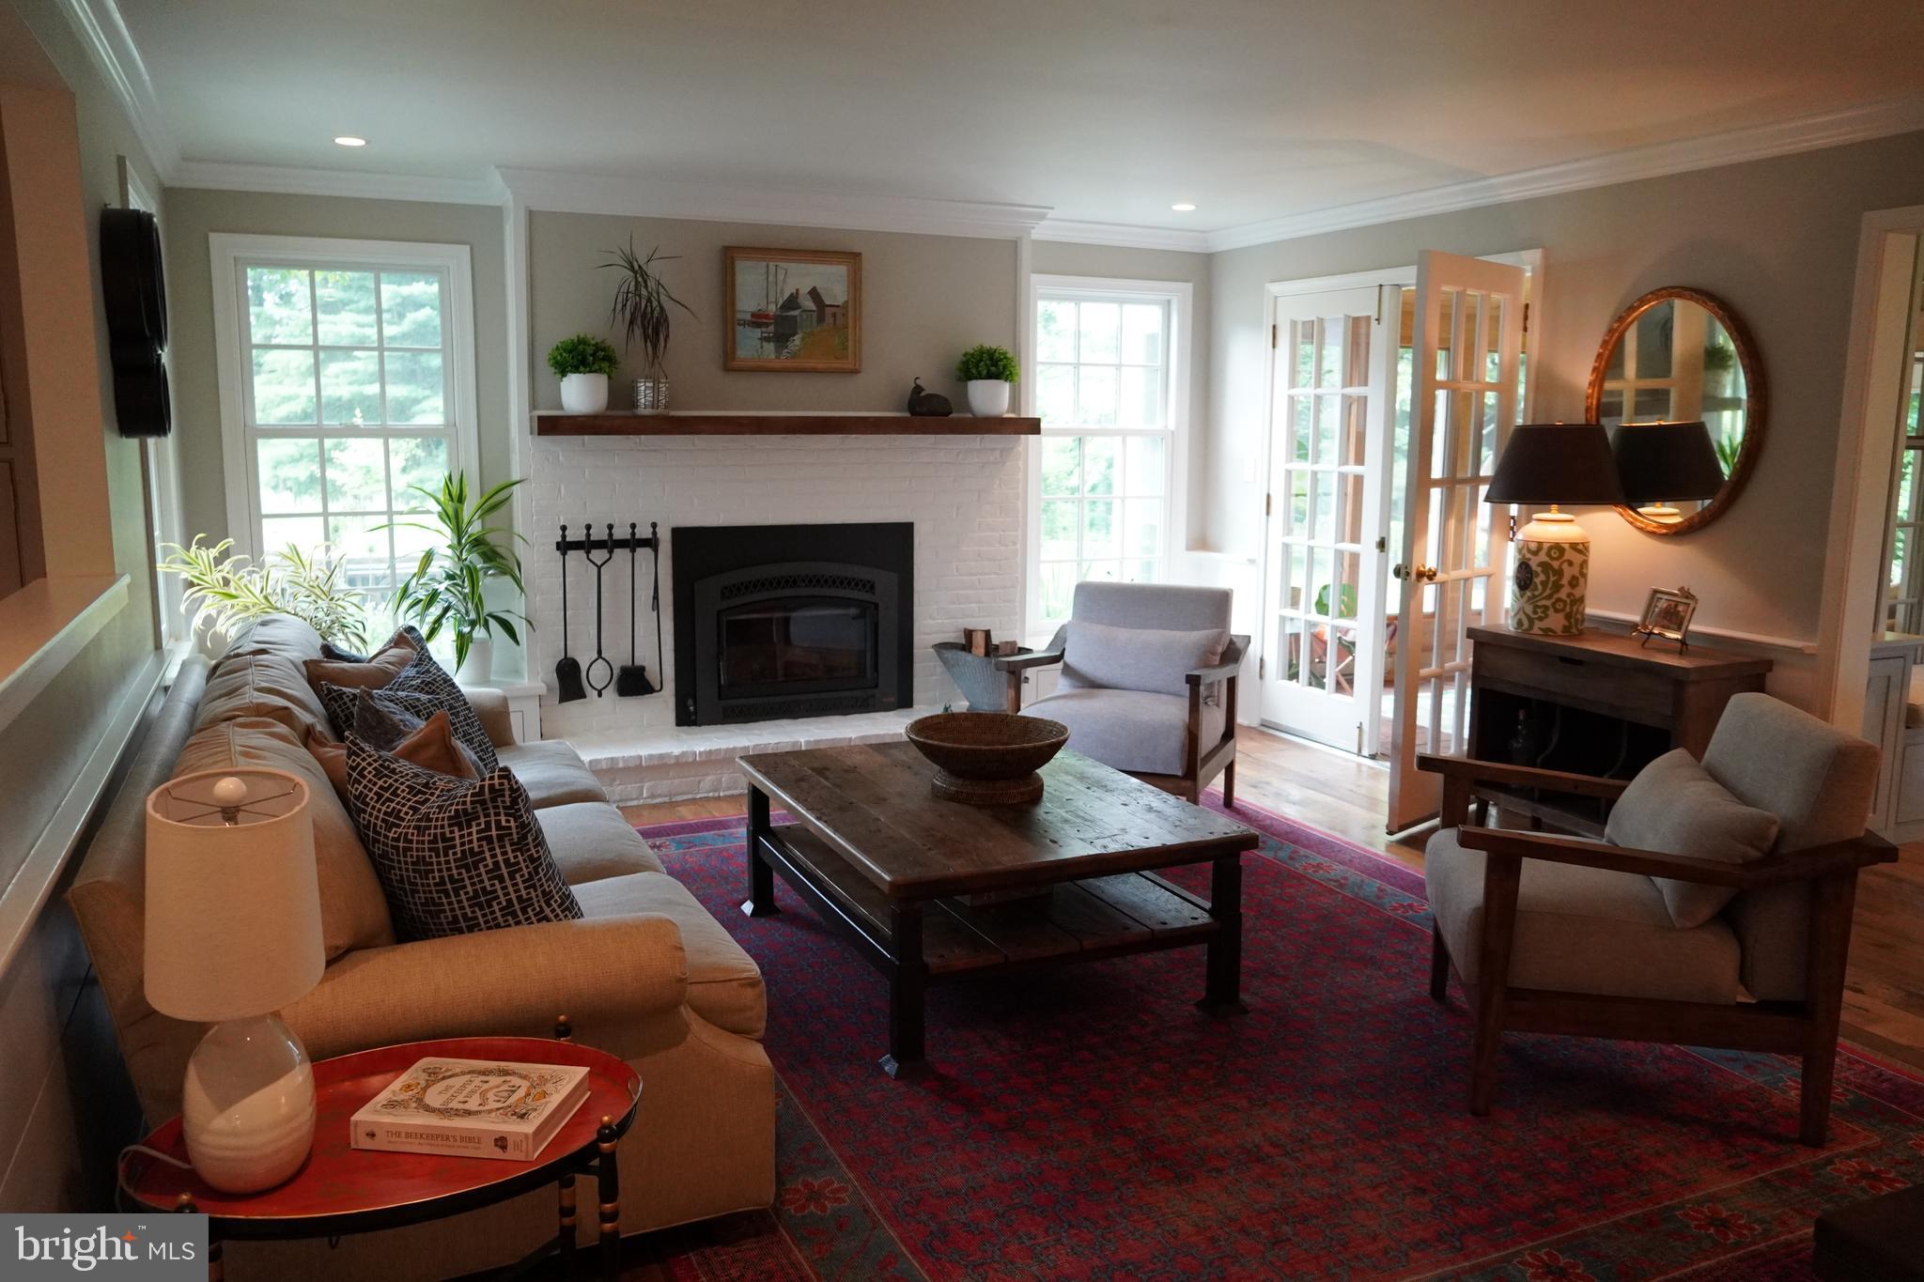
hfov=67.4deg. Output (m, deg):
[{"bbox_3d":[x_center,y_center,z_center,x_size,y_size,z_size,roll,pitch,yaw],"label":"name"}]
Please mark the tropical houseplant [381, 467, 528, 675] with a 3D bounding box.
[{"bbox_3d":[-1.998,-0.254,5.747,0.580,0.850,0.520,-4,10,-24],"label":"tropical houseplant"}]

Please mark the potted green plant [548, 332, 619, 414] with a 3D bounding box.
[{"bbox_3d":[-1.462,-1.023,5.570,0.266,0.319,0.256,-4,10,-24],"label":"potted green plant"}]

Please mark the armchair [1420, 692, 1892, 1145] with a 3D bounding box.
[{"bbox_3d":[1.531,0.577,3.341,0.855,0.840,0.720,2,9,11],"label":"armchair"}]

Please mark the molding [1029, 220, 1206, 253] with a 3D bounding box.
[{"bbox_3d":[0.725,-1.965,6.983,1.150,0.090,0.070,-4,10,-24],"label":"molding"}]

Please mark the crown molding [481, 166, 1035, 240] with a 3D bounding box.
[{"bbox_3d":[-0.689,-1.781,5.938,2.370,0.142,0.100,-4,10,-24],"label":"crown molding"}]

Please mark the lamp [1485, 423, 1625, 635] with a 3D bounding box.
[{"bbox_3d":[2.052,-0.392,5.004,0.450,0.725,0.450,-4,10,-24],"label":"lamp"}]

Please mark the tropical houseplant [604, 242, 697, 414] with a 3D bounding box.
[{"bbox_3d":[-1.224,-1.220,5.638,0.331,0.678,0.281,-4,10,-24],"label":"tropical houseplant"}]

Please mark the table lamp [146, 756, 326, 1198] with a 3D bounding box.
[{"bbox_3d":[-0.892,0.424,1.774,0.221,0.501,0.221,-4,10,-24],"label":"table lamp"}]

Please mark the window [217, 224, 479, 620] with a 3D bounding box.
[{"bbox_3d":[-2.407,-0.702,5.741,0.940,1.740,0.100,-4,10,-24],"label":"window"}]

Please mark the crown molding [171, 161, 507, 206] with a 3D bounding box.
[{"bbox_3d":[-2.383,-1.755,5.535,1.203,0.097,0.090,-4,10,-24],"label":"crown molding"}]

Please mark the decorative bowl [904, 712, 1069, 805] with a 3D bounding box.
[{"bbox_3d":[0.071,0.330,3.998,0.452,0.170,0.452,0,9,0],"label":"decorative bowl"}]

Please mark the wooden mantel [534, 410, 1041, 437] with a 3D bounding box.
[{"bbox_3d":[-0.666,-0.889,5.981,2.144,0.073,0.223,-4,10,-24],"label":"wooden mantel"}]

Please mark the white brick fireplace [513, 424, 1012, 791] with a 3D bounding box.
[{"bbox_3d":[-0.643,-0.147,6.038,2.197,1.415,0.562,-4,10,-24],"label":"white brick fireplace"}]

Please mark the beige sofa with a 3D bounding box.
[{"bbox_3d":[-1.312,0.507,3.450,1.073,0.903,2.477,-4,10,-24],"label":"beige sofa"}]

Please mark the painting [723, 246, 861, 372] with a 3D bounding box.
[{"bbox_3d":[-0.693,-1.368,5.996,0.587,0.493,0.040,-4,10,-24],"label":"painting"}]

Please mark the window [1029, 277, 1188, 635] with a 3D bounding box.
[{"bbox_3d":[0.719,-0.909,7.199,0.940,1.745,0.110,-4,10,-24],"label":"window"}]

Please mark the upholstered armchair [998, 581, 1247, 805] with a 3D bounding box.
[{"bbox_3d":[0.612,0.255,5.298,0.732,0.853,0.833,3,9,21],"label":"upholstered armchair"}]

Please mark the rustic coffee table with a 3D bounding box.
[{"bbox_3d":[0.027,0.648,4.017,0.980,0.465,1.280,-4,10,-24],"label":"rustic coffee table"}]

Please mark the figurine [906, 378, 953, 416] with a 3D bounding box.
[{"bbox_3d":[-0.133,-1.054,6.233,0.212,0.160,0.110,-4,10,-24],"label":"figurine"}]

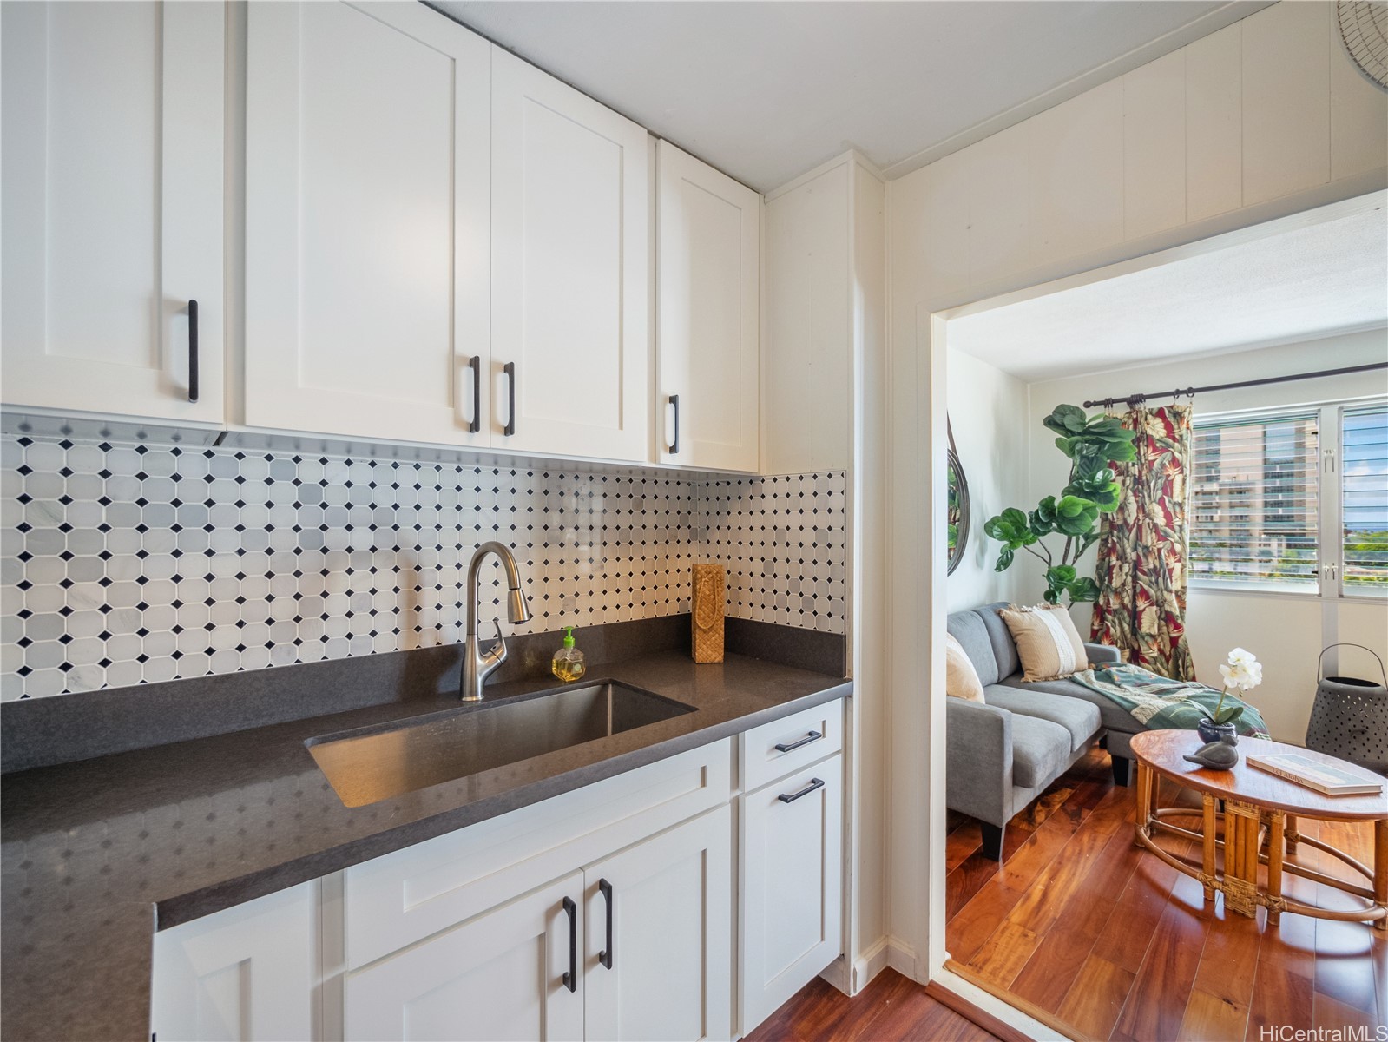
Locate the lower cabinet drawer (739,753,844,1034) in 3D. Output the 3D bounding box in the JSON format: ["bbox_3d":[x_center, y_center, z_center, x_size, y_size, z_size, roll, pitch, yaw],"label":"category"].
[{"bbox_3d":[0.069,0.943,1.689,0.411,0.564,0.615,0,-1,-41],"label":"lower cabinet drawer"}]

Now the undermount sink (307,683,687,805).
[{"bbox_3d":[-0.394,0.581,1.248,0.742,0.233,0.396,0,-1,-41],"label":"undermount sink"}]

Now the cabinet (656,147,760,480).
[{"bbox_3d":[-0.049,-0.618,1.837,0.432,0.933,0.326,0,-1,-41],"label":"cabinet"}]

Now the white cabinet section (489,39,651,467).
[{"bbox_3d":[-0.400,-0.627,1.544,0.440,0.924,0.320,0,-1,-41],"label":"white cabinet section"}]

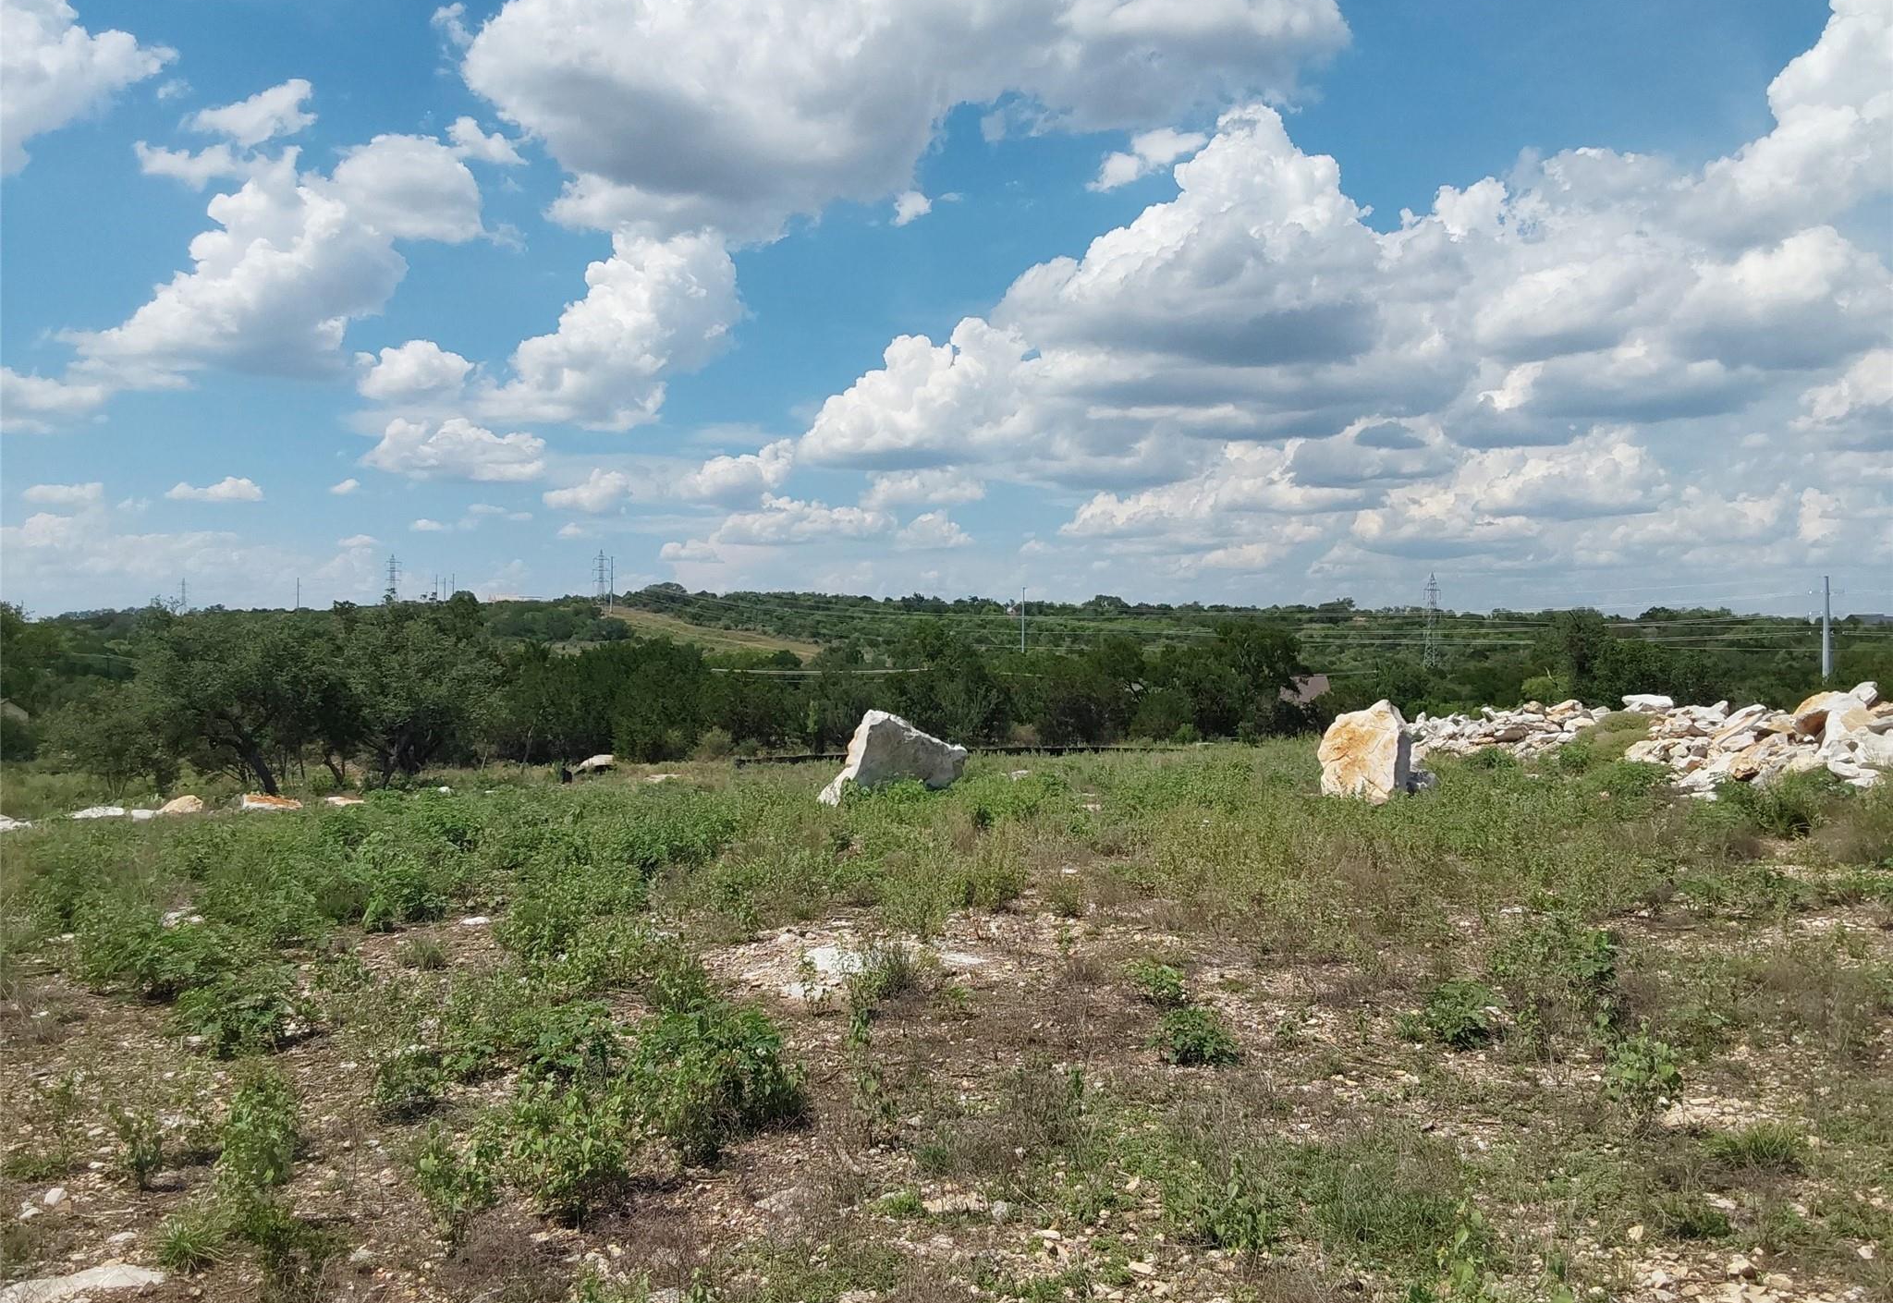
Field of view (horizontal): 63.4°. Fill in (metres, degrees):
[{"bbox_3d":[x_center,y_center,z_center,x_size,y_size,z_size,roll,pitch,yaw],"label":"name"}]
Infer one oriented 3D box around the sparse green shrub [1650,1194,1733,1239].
[{"bbox_3d":[2.087,1.571,4.288,0.228,0.106,0.205,0,1,0],"label":"sparse green shrub"}]

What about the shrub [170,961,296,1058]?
[{"bbox_3d":[-2.982,1.499,6.412,0.533,0.378,0.479,0,1,-25],"label":"shrub"}]

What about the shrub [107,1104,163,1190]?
[{"bbox_3d":[-2.489,1.522,4.698,0.172,0.255,0.155,0,1,-28],"label":"shrub"}]

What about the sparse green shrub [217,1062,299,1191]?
[{"bbox_3d":[-2.085,1.436,4.632,0.246,0.378,0.221,0,1,-24],"label":"sparse green shrub"}]

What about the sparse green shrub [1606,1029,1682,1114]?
[{"bbox_3d":[2.513,1.502,5.524,0.283,0.268,0.254,0,1,0],"label":"sparse green shrub"}]

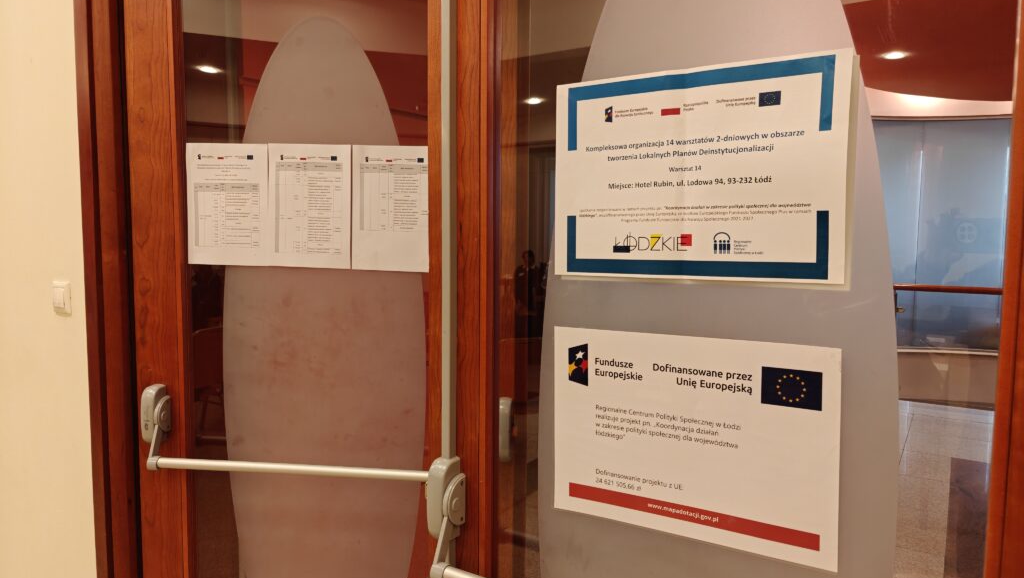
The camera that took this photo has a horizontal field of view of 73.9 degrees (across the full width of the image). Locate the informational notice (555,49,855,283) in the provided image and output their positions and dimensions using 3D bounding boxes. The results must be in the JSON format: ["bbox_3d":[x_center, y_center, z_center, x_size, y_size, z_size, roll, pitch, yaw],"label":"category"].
[{"bbox_3d":[0.248,-0.162,0.974,0.420,0.297,0.008,3,5,32],"label":"informational notice"}]

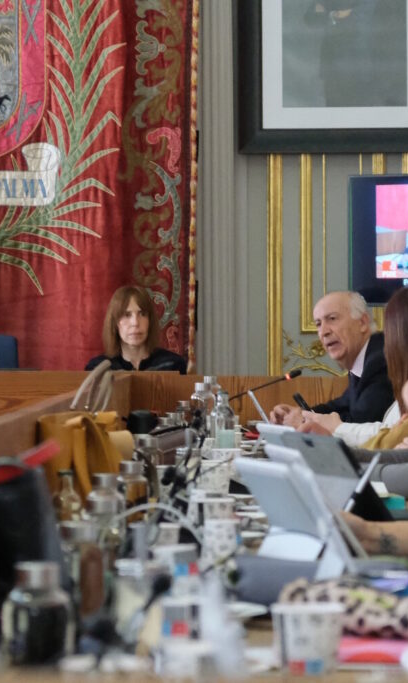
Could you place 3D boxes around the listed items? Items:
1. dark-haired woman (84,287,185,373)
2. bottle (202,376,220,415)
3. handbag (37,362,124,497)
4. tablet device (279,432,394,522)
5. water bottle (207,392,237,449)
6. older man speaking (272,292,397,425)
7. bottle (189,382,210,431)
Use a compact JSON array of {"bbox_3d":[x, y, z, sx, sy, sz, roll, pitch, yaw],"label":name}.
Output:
[{"bbox_3d":[-0.261,0.450,9.000,0.470,1.310,0.700,0,0,-3],"label":"dark-haired woman"},{"bbox_3d":[0.022,0.238,7.000,0.063,0.265,0.063,0,0,0],"label":"bottle"},{"bbox_3d":[-0.193,0.202,3.750,0.140,0.335,0.280,0,0,-1],"label":"handbag"},{"bbox_3d":[0.282,0.283,4.985,0.015,0.210,0.290,-36,14,-20],"label":"tablet device"},{"bbox_3d":[0.054,0.256,6.600,0.067,0.229,0.067,0,0,0],"label":"water bottle"},{"bbox_3d":[0.500,0.475,7.400,0.680,1.280,0.520,0,0,-32],"label":"older man speaking"},{"bbox_3d":[-0.011,0.244,6.650,0.060,0.252,0.060,0,0,0],"label":"bottle"}]

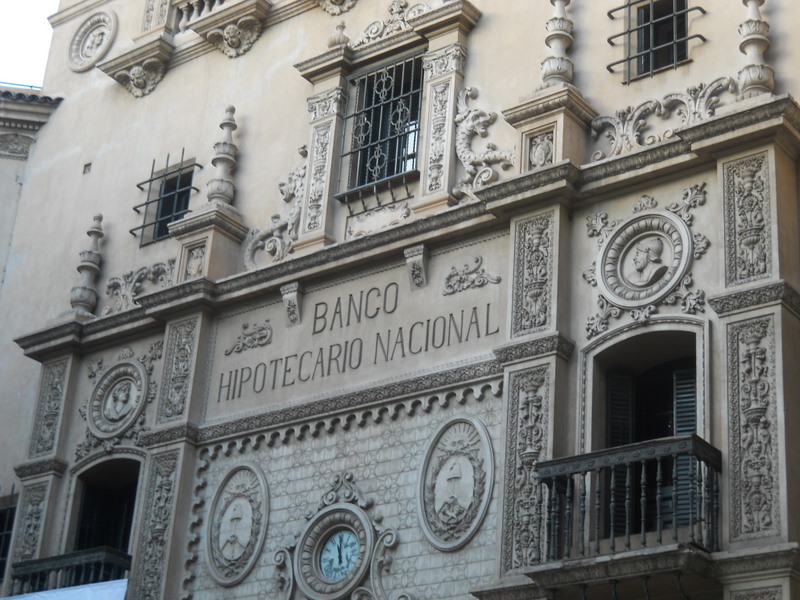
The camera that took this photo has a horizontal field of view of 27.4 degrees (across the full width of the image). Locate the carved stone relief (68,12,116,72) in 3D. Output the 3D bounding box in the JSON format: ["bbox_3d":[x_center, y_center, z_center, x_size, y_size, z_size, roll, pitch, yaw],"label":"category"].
[{"bbox_3d":[-4.694,-3.953,25.157,0.927,1.008,0.120,-15,-32,35],"label":"carved stone relief"}]

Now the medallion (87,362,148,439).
[{"bbox_3d":[-3.553,1.269,20.657,0.950,0.972,0.120,-15,-32,35],"label":"medallion"}]

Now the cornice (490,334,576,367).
[{"bbox_3d":[1.391,0.567,17.101,0.794,0.205,0.301,-15,-32,35],"label":"cornice"}]

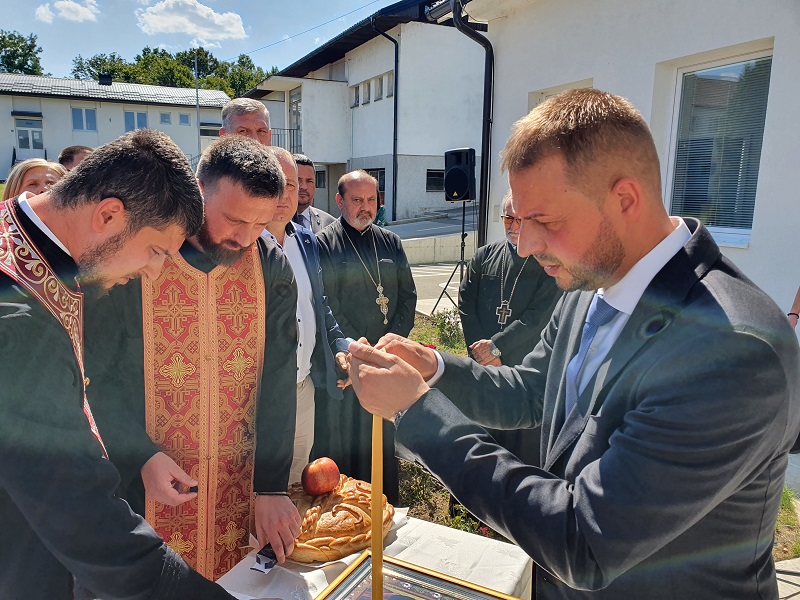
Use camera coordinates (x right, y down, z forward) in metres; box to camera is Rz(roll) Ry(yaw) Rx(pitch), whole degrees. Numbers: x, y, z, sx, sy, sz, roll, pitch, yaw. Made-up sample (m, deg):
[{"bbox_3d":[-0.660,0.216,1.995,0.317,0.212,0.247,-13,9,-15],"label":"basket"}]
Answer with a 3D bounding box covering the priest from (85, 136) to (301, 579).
[{"bbox_3d":[-0.498,0.473,1.515,0.560,1.730,0.440,-4,11,-27],"label":"priest"}]

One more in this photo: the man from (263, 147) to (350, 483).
[{"bbox_3d":[-0.409,0.338,2.222,0.540,1.760,0.380,-4,11,-30],"label":"man"}]

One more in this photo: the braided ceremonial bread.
[{"bbox_3d":[-0.160,0.519,1.511,0.270,0.115,0.270,-2,10,-17],"label":"braided ceremonial bread"}]

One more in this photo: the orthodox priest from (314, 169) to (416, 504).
[{"bbox_3d":[-0.180,0.258,2.826,0.540,1.720,0.370,-3,11,-24],"label":"orthodox priest"}]

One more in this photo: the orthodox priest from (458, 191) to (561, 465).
[{"bbox_3d":[0.495,0.326,2.724,0.540,1.650,0.380,6,11,24],"label":"orthodox priest"}]

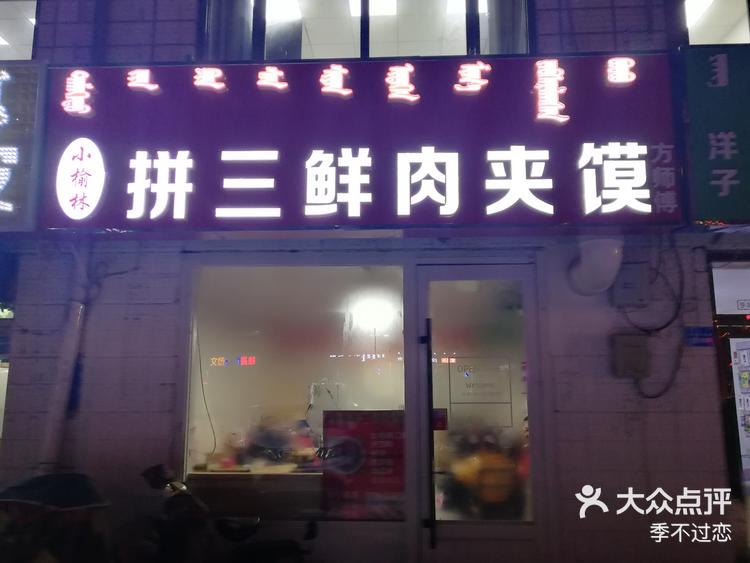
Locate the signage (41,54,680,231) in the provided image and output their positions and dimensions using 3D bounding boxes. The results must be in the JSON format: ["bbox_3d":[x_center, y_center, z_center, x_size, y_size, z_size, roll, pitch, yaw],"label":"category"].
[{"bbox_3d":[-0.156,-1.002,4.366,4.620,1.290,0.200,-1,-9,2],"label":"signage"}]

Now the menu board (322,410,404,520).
[{"bbox_3d":[-0.071,1.300,4.161,0.590,0.755,0.030,-1,-9,2],"label":"menu board"}]

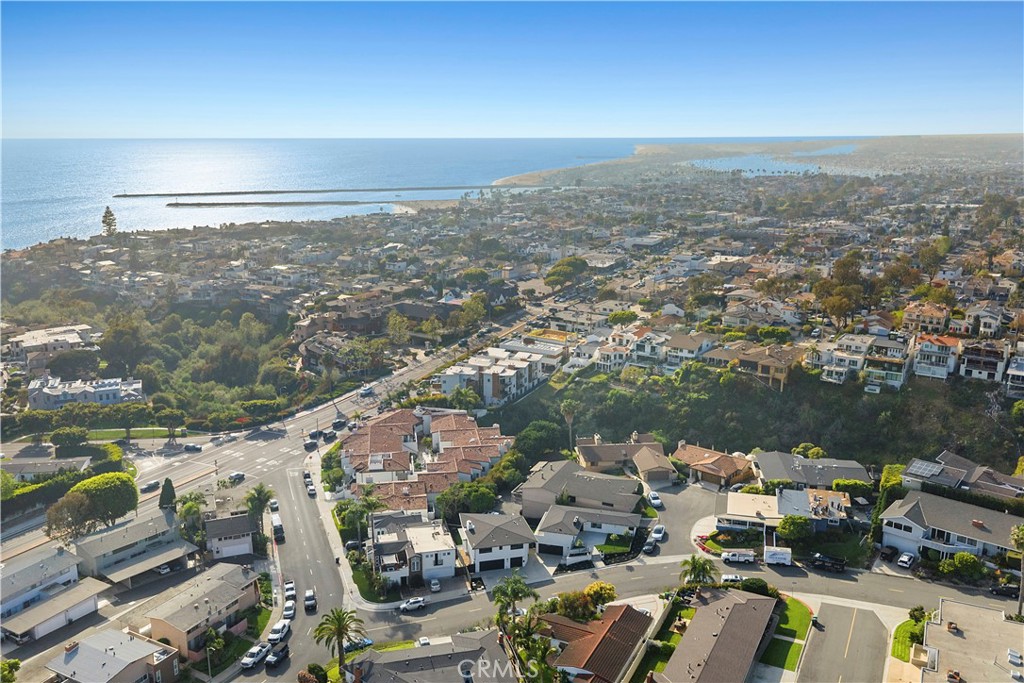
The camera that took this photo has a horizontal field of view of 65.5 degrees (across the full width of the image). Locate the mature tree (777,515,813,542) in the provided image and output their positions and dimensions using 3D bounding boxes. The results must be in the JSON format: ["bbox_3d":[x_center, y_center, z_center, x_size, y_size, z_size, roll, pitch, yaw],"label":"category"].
[{"bbox_3d":[52.320,35.300,147.860,6.200,5.700,6.200,0,15,0],"label":"mature tree"}]

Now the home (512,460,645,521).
[{"bbox_3d":[15.100,32.799,171.724,23.500,7.300,15.700,6,16,22],"label":"home"}]

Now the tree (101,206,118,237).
[{"bbox_3d":[-398.918,-118.525,790.000,14.500,28.500,14.500,-7,16,-26],"label":"tree"}]

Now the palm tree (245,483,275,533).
[{"bbox_3d":[-54.800,35.986,173.175,7.200,11.000,7.200,0,15,0],"label":"palm tree"}]

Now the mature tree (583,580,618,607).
[{"bbox_3d":[15.081,43.358,136.500,5.400,4.200,5.100,2,15,7],"label":"mature tree"}]

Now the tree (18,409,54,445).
[{"bbox_3d":[-137.000,24.223,229.013,10.300,9.600,10.300,0,15,0],"label":"tree"}]

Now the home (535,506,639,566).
[{"bbox_3d":[14.750,36.680,154.250,18.200,6.000,12.700,4,15,15],"label":"home"}]

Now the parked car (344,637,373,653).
[{"bbox_3d":[-24.878,48.866,128.608,4.650,1.460,1.850,-4,15,-15],"label":"parked car"}]

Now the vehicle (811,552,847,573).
[{"bbox_3d":[55.800,38.981,140.473,5.500,2.100,2.100,4,15,16],"label":"vehicle"}]

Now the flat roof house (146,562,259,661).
[{"bbox_3d":[-53.500,46.389,139.407,9.600,5.900,18.000,5,16,20],"label":"flat roof house"}]

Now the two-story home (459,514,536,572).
[{"bbox_3d":[-2.800,37.951,153.742,12.400,7.000,12.400,-3,15,-13],"label":"two-story home"}]

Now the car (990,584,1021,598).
[{"bbox_3d":[84.828,42.777,136.987,4.600,1.720,1.880,6,16,21],"label":"car"}]

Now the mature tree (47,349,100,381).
[{"bbox_3d":[-176.171,9.642,320.000,19.000,12.000,15.000,-8,17,-29],"label":"mature tree"}]

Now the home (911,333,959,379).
[{"bbox_3d":[135.420,5.020,253.860,12.200,11.300,12.000,9,17,32],"label":"home"}]

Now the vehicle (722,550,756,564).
[{"bbox_3d":[40.400,38.355,142.480,5.700,1.900,2.000,0,15,-1],"label":"vehicle"}]

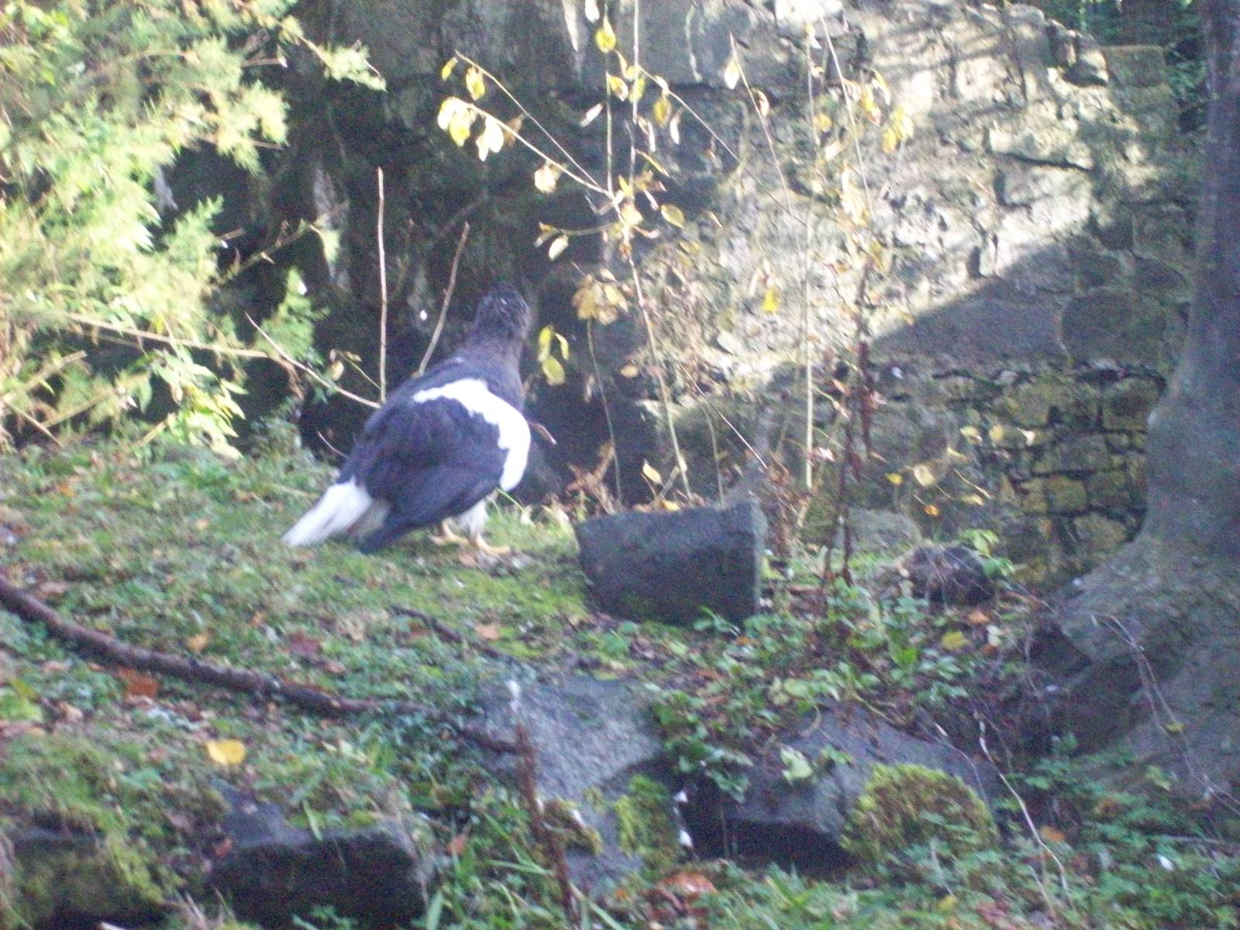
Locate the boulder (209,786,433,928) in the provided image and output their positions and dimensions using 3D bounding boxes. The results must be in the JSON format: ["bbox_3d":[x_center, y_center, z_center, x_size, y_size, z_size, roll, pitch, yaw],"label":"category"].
[{"bbox_3d":[-0.578,0.758,7.500,0.434,0.250,0.340,0,6,-4],"label":"boulder"}]

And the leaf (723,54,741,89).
[{"bbox_3d":[0.309,-1.087,10.700,0.048,0.097,0.025,0,6,2],"label":"leaf"}]

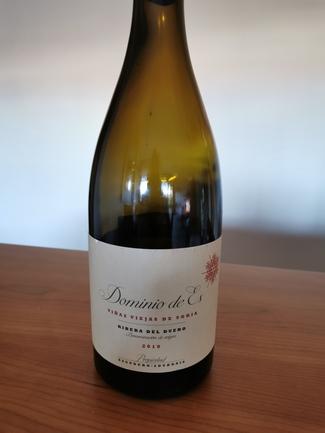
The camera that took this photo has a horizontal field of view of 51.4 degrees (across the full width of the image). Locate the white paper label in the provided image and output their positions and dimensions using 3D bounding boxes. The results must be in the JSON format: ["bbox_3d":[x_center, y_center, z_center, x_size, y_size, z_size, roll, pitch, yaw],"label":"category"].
[{"bbox_3d":[-0.005,0.048,0.208,0.085,0.076,0.045,1,14,1],"label":"white paper label"}]

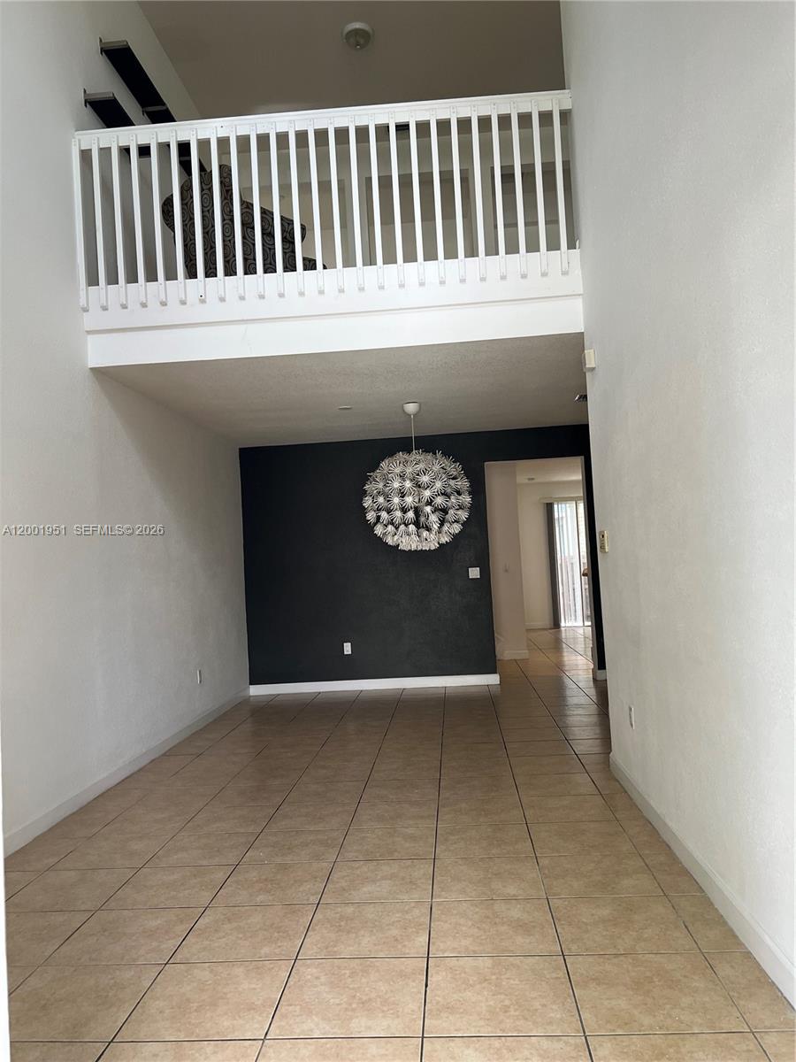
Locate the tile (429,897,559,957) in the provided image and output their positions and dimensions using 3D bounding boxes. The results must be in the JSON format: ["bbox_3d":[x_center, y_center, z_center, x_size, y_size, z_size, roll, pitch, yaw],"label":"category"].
[{"bbox_3d":[0.342,1.433,2.883,0.445,0.010,0.445,-3,-3,4],"label":"tile"}]

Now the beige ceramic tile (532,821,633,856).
[{"bbox_3d":[0.797,1.353,3.505,0.415,0.010,0.415,-3,-3,4],"label":"beige ceramic tile"}]

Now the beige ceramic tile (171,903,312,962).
[{"bbox_3d":[-0.553,1.485,2.943,0.445,0.010,0.445,-3,-3,4],"label":"beige ceramic tile"}]

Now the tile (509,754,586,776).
[{"bbox_3d":[0.945,1.500,5.090,0.445,0.010,0.445,-3,-3,4],"label":"tile"}]

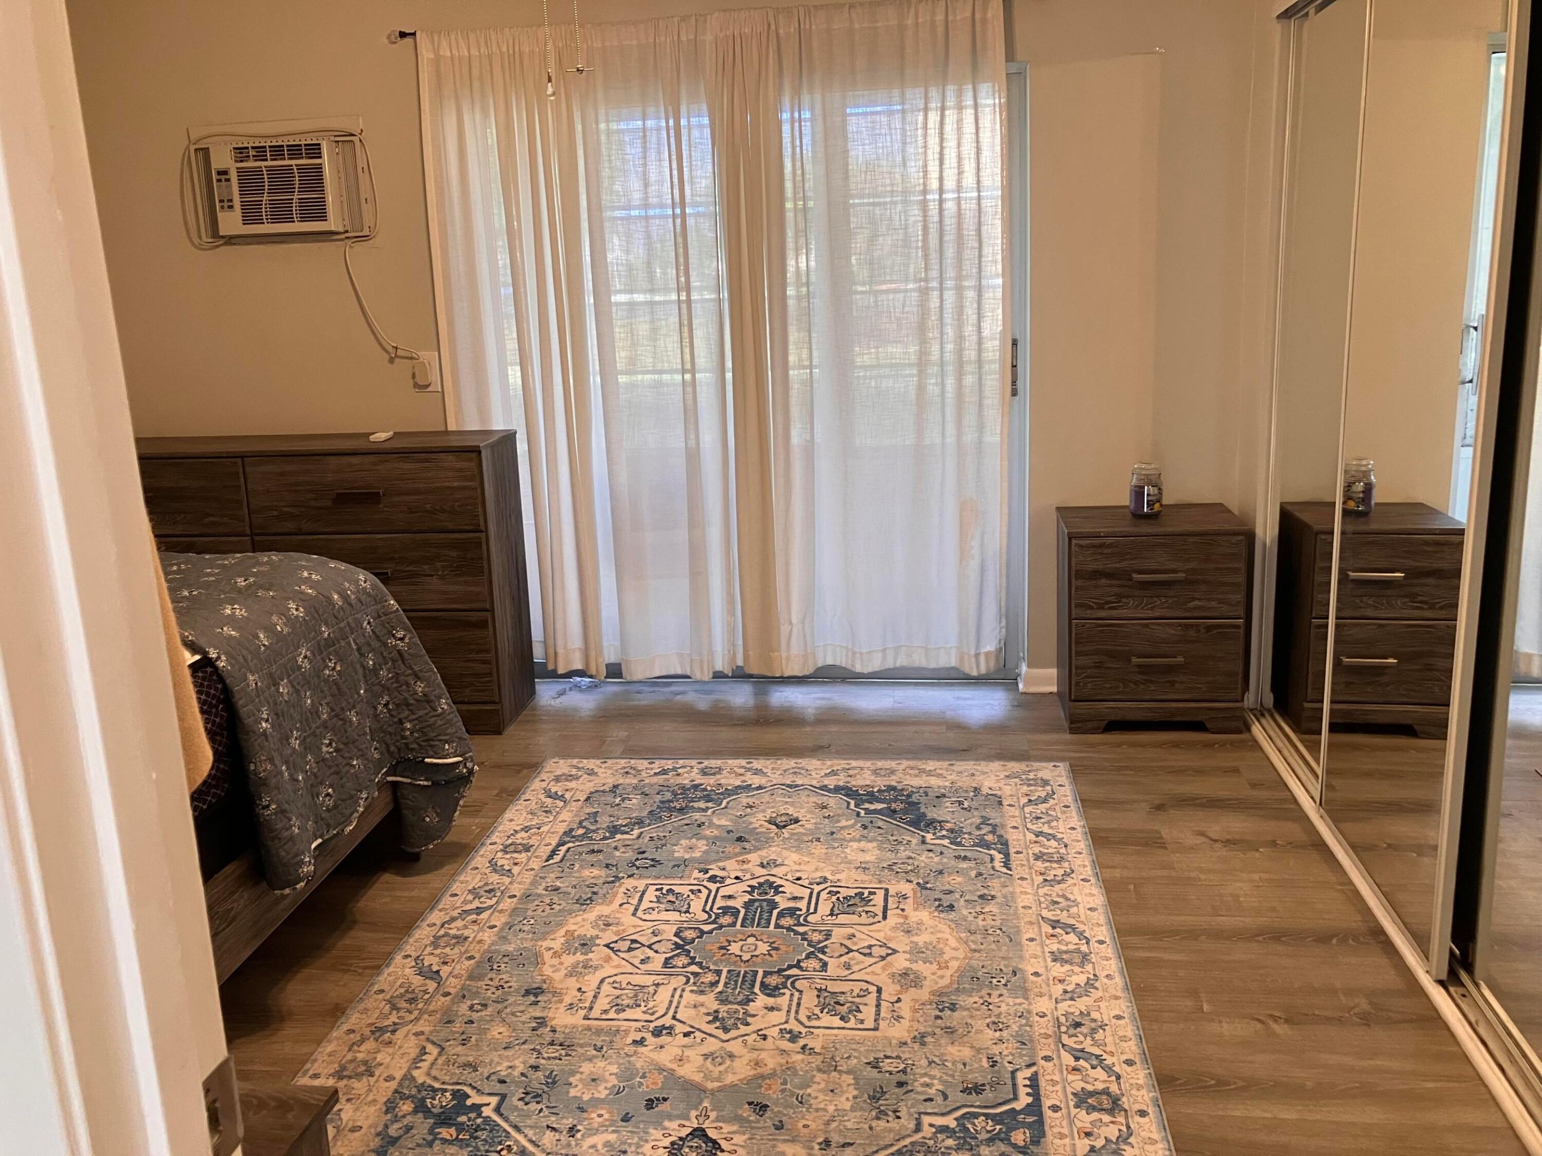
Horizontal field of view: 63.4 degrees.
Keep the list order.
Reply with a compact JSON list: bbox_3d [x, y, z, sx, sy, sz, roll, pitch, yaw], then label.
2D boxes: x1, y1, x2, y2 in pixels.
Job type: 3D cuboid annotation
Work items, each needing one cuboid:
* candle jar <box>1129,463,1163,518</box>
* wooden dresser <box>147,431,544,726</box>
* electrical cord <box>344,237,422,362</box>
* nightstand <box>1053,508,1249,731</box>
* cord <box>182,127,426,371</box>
[{"bbox_3d":[1.154,-0.274,3.855,0.104,0.164,0.104,-2,13,1],"label":"candle jar"},{"bbox_3d":[-1.620,0.012,4.216,1.540,0.930,0.385,-1,13,8],"label":"wooden dresser"},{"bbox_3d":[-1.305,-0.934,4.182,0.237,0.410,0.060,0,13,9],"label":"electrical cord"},{"bbox_3d":[1.175,0.123,3.892,0.517,0.628,0.390,-1,13,7],"label":"nightstand"},{"bbox_3d":[-1.577,-1.089,4.179,0.785,0.780,0.090,0,13,9],"label":"cord"}]

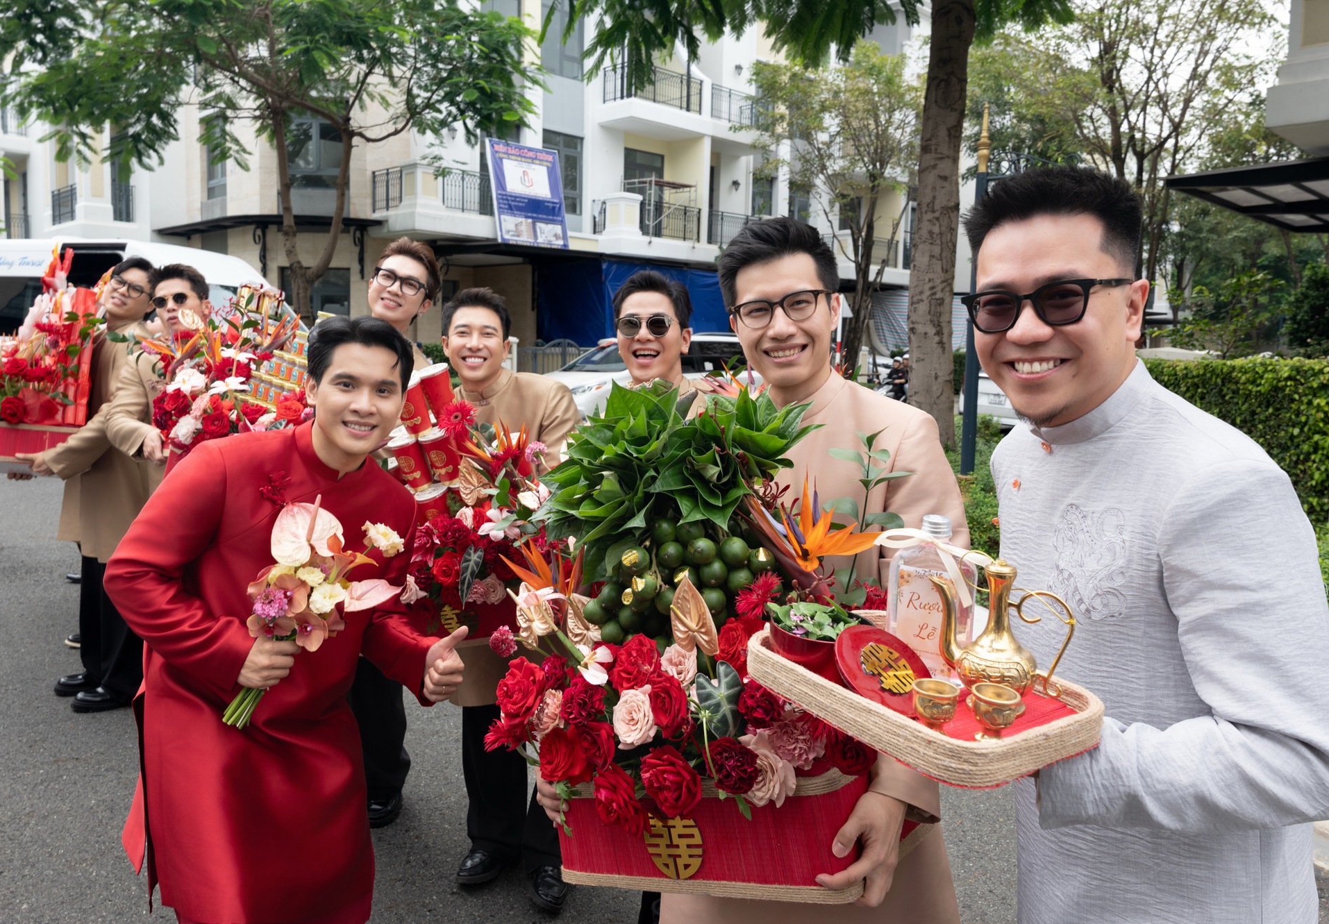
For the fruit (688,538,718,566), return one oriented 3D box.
[{"bbox_3d":[0.048,0.114,1.180,0.037,0.037,0.037,1,7,0],"label":"fruit"}]

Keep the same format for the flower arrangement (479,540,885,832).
[{"bbox_3d":[0.020,0.215,1.000,0.410,0.270,0.290,2,5,6],"label":"flower arrangement"}]

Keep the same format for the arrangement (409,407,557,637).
[{"bbox_3d":[-0.394,0.131,1.980,0.380,0.500,0.320,2,5,11],"label":"arrangement"}]

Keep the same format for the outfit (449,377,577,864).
[{"bbox_3d":[-0.445,0.416,2.415,0.530,1.319,0.420,2,5,5],"label":"outfit"}]

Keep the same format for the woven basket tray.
[{"bbox_3d":[0.231,0.209,0.870,0.196,0.034,0.298,-5,11,-32],"label":"woven basket tray"}]

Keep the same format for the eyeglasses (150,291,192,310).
[{"bbox_3d":[-1.750,-0.557,3.350,0.140,0.048,0.140,-12,-11,0],"label":"eyeglasses"}]

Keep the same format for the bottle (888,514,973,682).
[{"bbox_3d":[0.262,0.134,0.894,0.074,0.163,0.050,7,11,33],"label":"bottle"}]

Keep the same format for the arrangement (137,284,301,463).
[{"bbox_3d":[-1.379,-0.273,2.930,0.520,0.540,0.380,-1,7,-21],"label":"arrangement"}]

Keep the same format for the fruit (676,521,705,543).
[{"bbox_3d":[0.034,0.090,1.200,0.037,0.037,0.037,1,7,0],"label":"fruit"}]

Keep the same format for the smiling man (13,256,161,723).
[{"bbox_3d":[-2.140,0.110,3.480,0.500,1.720,0.580,-4,8,-36],"label":"smiling man"}]

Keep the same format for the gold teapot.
[{"bbox_3d":[0.319,0.156,0.866,0.138,0.130,0.079,5,10,20],"label":"gold teapot"}]

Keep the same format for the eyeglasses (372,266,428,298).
[{"bbox_3d":[-0.667,-0.471,2.419,0.145,0.050,0.135,24,11,0],"label":"eyeglasses"}]

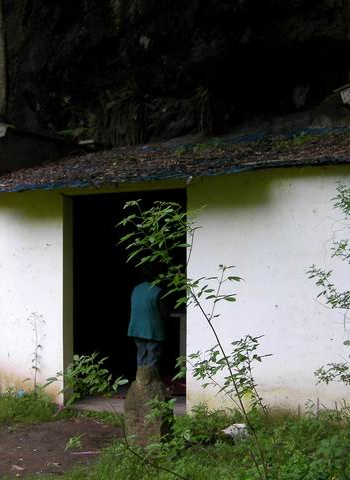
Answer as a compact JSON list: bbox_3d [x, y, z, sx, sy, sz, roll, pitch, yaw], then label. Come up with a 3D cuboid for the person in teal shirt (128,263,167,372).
[{"bbox_3d":[-0.310,1.030,8.100,0.470,1.500,0.400,-2,-2,32],"label":"person in teal shirt"}]

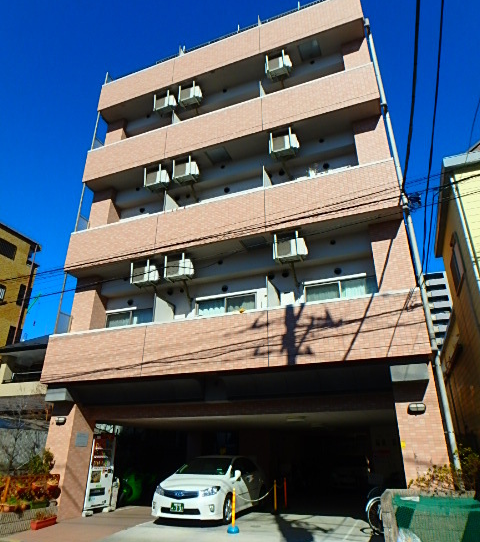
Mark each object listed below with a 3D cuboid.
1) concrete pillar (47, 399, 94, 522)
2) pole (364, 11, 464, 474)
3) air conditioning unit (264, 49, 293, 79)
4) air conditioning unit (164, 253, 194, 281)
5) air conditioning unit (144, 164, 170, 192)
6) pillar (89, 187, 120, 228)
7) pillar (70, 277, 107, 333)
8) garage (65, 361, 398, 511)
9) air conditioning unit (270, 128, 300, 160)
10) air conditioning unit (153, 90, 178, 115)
[{"bbox_3d":[-4.613,4.942,10.402,0.742,2.788,0.808,-9,-26,19],"label":"concrete pillar"},{"bbox_3d":[3.760,-1.540,8.860,0.145,12.936,0.148,-9,-26,19],"label":"pole"},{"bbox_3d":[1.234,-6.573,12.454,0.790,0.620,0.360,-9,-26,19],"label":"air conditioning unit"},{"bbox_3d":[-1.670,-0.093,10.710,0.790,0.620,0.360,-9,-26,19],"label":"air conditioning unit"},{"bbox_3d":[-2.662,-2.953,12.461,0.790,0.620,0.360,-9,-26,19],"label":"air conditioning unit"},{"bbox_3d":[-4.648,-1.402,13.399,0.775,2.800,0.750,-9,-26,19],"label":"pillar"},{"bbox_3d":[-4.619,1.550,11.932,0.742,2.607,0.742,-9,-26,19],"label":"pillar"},{"bbox_3d":[0.740,5.554,11.906,8.217,2.954,7.854,-9,-26,19],"label":"garage"},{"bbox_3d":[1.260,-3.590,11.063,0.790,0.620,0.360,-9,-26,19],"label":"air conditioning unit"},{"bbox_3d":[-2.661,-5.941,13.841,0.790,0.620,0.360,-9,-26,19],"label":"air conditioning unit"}]

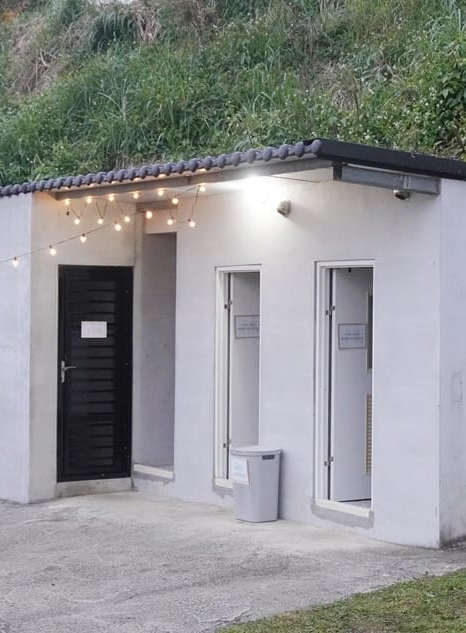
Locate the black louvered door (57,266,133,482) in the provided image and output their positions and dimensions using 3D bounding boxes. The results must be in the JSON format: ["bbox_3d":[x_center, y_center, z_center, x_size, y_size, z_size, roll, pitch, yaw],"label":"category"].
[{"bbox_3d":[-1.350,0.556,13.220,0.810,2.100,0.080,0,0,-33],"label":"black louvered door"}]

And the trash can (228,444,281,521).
[{"bbox_3d":[0.198,1.403,11.200,0.320,0.590,0.380,0,0,-33],"label":"trash can"}]

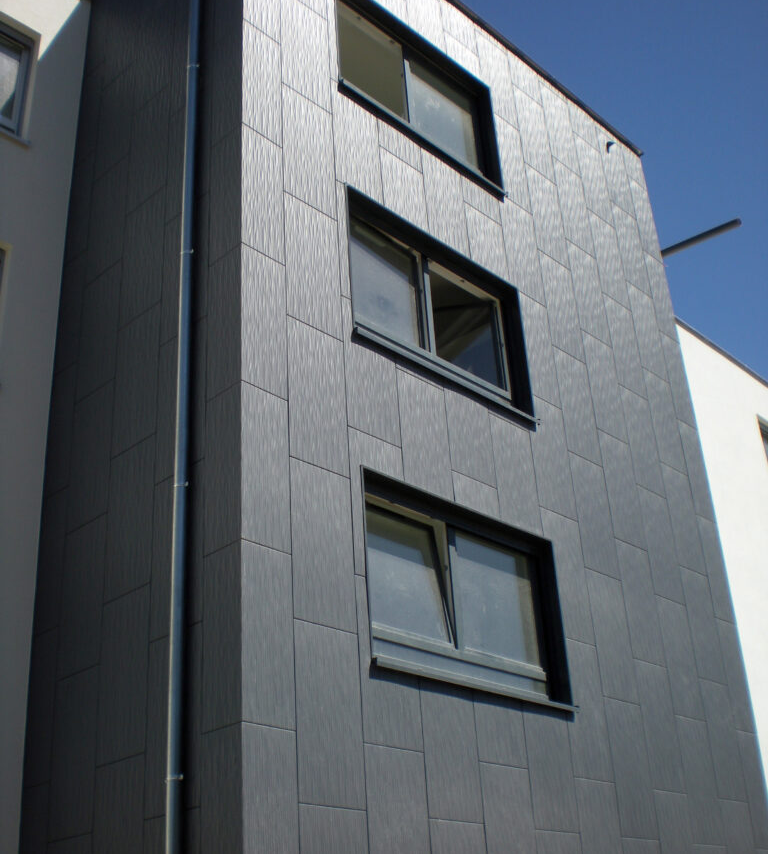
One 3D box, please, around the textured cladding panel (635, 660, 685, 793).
[{"bbox_3d":[2.560,2.790,10.480,0.030,1.206,0.605,-26,-35,37],"label":"textured cladding panel"}]

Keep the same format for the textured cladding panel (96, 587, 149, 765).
[{"bbox_3d":[-1.852,1.774,8.043,0.612,1.200,0.020,-26,-34,37],"label":"textured cladding panel"}]

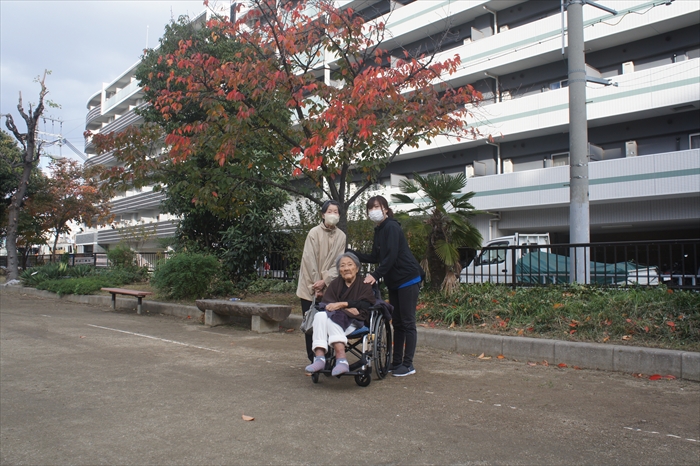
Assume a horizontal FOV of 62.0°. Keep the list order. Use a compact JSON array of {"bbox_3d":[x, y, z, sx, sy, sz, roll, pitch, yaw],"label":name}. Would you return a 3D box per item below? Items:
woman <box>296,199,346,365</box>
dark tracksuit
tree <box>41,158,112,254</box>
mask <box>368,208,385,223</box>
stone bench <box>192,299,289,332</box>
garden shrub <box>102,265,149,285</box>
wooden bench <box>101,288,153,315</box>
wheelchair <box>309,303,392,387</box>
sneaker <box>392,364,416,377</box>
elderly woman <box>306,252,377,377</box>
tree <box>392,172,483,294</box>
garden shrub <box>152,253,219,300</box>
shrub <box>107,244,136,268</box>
[{"bbox_3d":[-0.265,0.490,5.360,0.460,1.570,0.340,1,-4,-18],"label":"woman"},{"bbox_3d":[0.335,0.509,5.260,0.600,1.330,0.520,3,-4,-41],"label":"dark tracksuit"},{"bbox_3d":[-11.728,-0.879,25.000,2.950,4.600,2.900,0,-3,0],"label":"tree"},{"bbox_3d":[0.225,-0.149,4.950,0.135,0.110,0.075,-2,-4,25],"label":"mask"},{"bbox_3d":[-1.700,1.278,8.993,1.900,0.410,0.500,-3,-4,44],"label":"stone bench"},{"bbox_3d":[-6.550,1.191,17.060,1.350,0.580,1.000,-3,-4,44],"label":"garden shrub"},{"bbox_3d":[-4.680,1.440,12.089,1.750,0.430,0.380,-3,-4,44],"label":"wooden bench"},{"bbox_3d":[0.021,0.816,4.946,0.590,0.870,0.900,-1,-4,23],"label":"wheelchair"},{"bbox_3d":[0.488,1.215,5.137,0.245,0.098,0.092,3,-4,-37],"label":"sneaker"},{"bbox_3d":[-0.090,0.655,4.921,0.520,1.000,0.780,-2,-4,25],"label":"elderly woman"},{"bbox_3d":[1.440,0.015,9.614,1.450,2.000,1.400,0,-3,6],"label":"tree"},{"bbox_3d":[-3.450,0.834,12.273,1.450,1.000,1.300,-3,-4,44],"label":"garden shrub"},{"bbox_3d":[-7.643,0.820,19.500,1.000,0.950,0.950,0,-3,0],"label":"shrub"}]

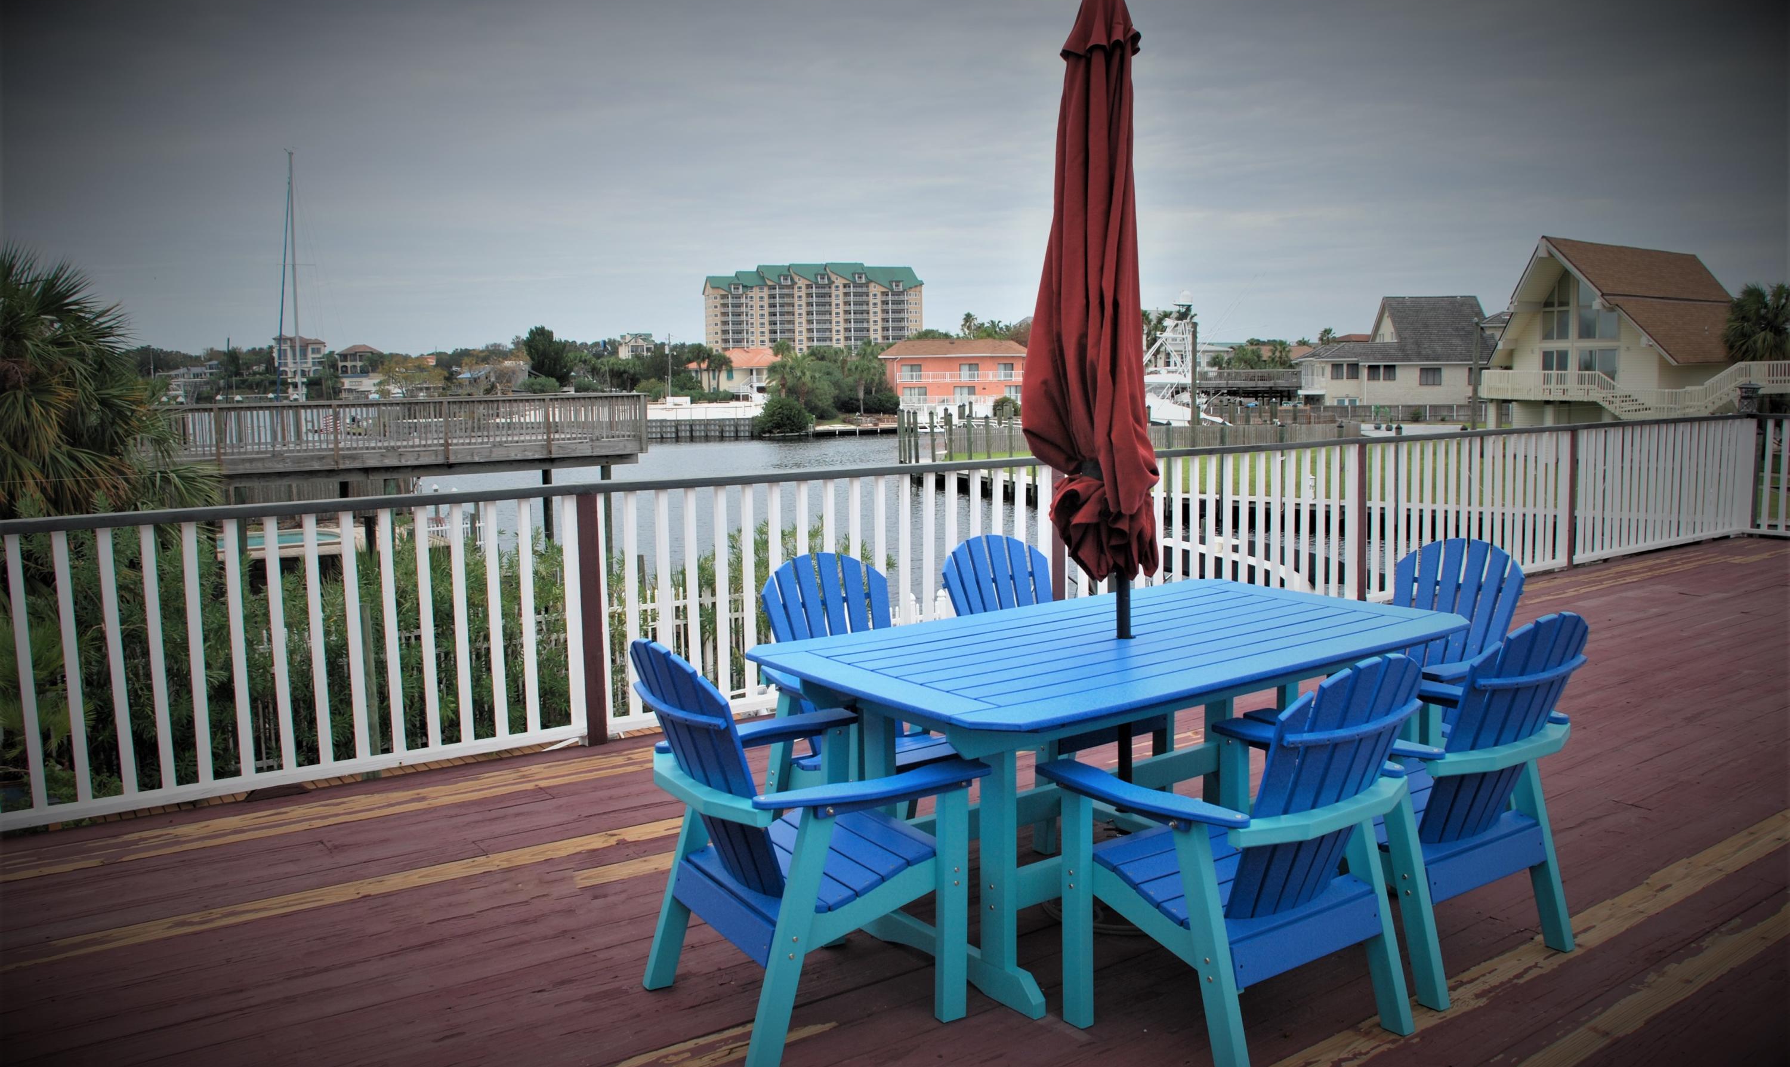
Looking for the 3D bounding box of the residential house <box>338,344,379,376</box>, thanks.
[{"bbox_3d":[-157.885,-50.889,397.186,13.500,9.300,12.000,-3,7,-18],"label":"residential house"}]

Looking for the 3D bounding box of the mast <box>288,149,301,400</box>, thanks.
[{"bbox_3d":[-26.312,-9.577,59.246,0.200,14.200,0.200,1,6,0],"label":"mast"}]

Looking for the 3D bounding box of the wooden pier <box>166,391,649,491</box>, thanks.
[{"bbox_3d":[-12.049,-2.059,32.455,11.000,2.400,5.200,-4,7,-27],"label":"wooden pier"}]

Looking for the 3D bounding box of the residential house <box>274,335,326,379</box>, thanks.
[{"bbox_3d":[-175.250,-51.783,398.007,14.800,12.900,13.000,-3,7,-18],"label":"residential house"}]

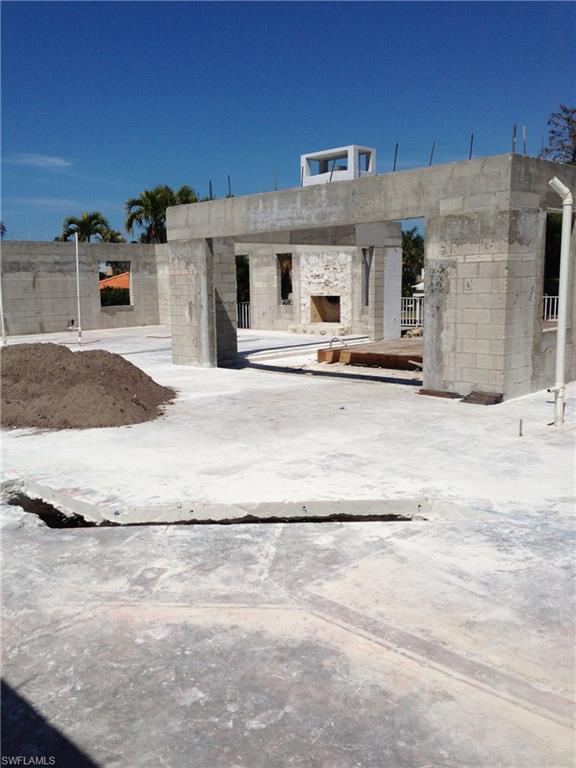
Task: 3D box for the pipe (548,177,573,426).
[{"bbox_3d":[2.845,-0.834,7.742,0.240,2.600,0.110,3,9,25],"label":"pipe"}]

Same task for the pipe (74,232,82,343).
[{"bbox_3d":[-5.878,-2.645,20.427,0.065,3.070,0.065,-3,8,-16],"label":"pipe"}]

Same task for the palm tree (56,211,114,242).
[{"bbox_3d":[-12.103,-6.855,44.486,3.300,7.152,3.300,-3,8,-15],"label":"palm tree"}]

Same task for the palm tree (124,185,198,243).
[{"bbox_3d":[-6.150,-6.048,36.509,3.500,7.496,3.500,-2,8,-9],"label":"palm tree"}]

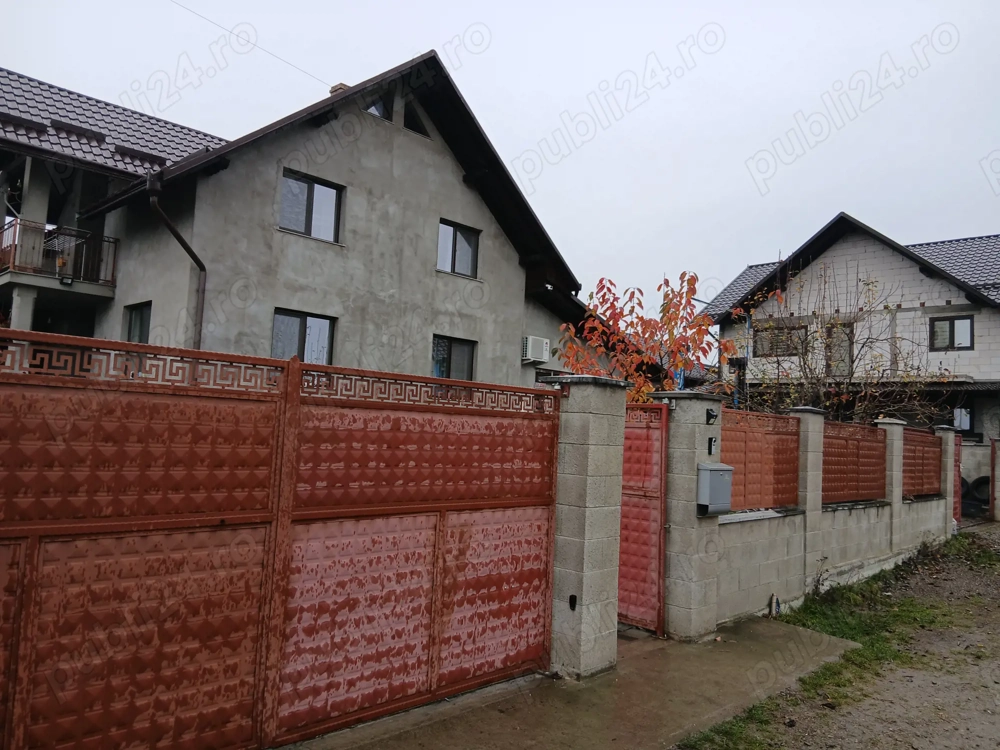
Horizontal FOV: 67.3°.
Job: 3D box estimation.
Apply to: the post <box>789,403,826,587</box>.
[{"bbox_3d":[3.110,1.223,7.661,0.265,1.790,0.450,-1,-6,43],"label":"post"}]

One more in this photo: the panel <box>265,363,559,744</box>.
[{"bbox_3d":[-0.343,0.894,4.158,0.060,1.750,1.970,-1,-6,44],"label":"panel"}]

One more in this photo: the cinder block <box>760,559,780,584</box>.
[{"bbox_3d":[2.403,1.818,6.968,0.200,0.195,0.395,-1,-6,44],"label":"cinder block"}]

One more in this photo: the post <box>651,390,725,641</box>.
[{"bbox_3d":[1.471,1.094,5.969,0.420,1.870,0.420,-1,-6,44],"label":"post"}]

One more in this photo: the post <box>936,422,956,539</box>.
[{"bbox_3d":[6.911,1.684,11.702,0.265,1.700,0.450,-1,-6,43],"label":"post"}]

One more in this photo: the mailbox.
[{"bbox_3d":[1.656,0.890,5.780,0.115,0.400,0.370,-1,-6,43],"label":"mailbox"}]

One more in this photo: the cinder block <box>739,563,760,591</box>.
[{"bbox_3d":[2.101,1.767,6.606,0.200,0.198,0.405,-1,-6,43],"label":"cinder block"}]

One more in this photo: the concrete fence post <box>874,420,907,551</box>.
[{"bbox_3d":[5.021,1.422,9.694,0.265,1.680,0.450,-1,-6,43],"label":"concrete fence post"}]

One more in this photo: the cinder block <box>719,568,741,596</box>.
[{"bbox_3d":[1.851,1.747,6.392,0.200,0.195,0.392,-1,-6,44],"label":"cinder block"}]

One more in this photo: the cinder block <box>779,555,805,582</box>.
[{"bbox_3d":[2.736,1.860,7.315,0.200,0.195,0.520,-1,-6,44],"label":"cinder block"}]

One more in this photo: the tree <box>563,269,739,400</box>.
[{"bbox_3d":[1.560,0.570,8.200,1.900,3.400,1.800,2,-5,11],"label":"tree"}]

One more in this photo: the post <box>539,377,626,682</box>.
[{"bbox_3d":[0.530,0.959,4.978,0.420,1.880,0.420,-1,-6,44],"label":"post"}]

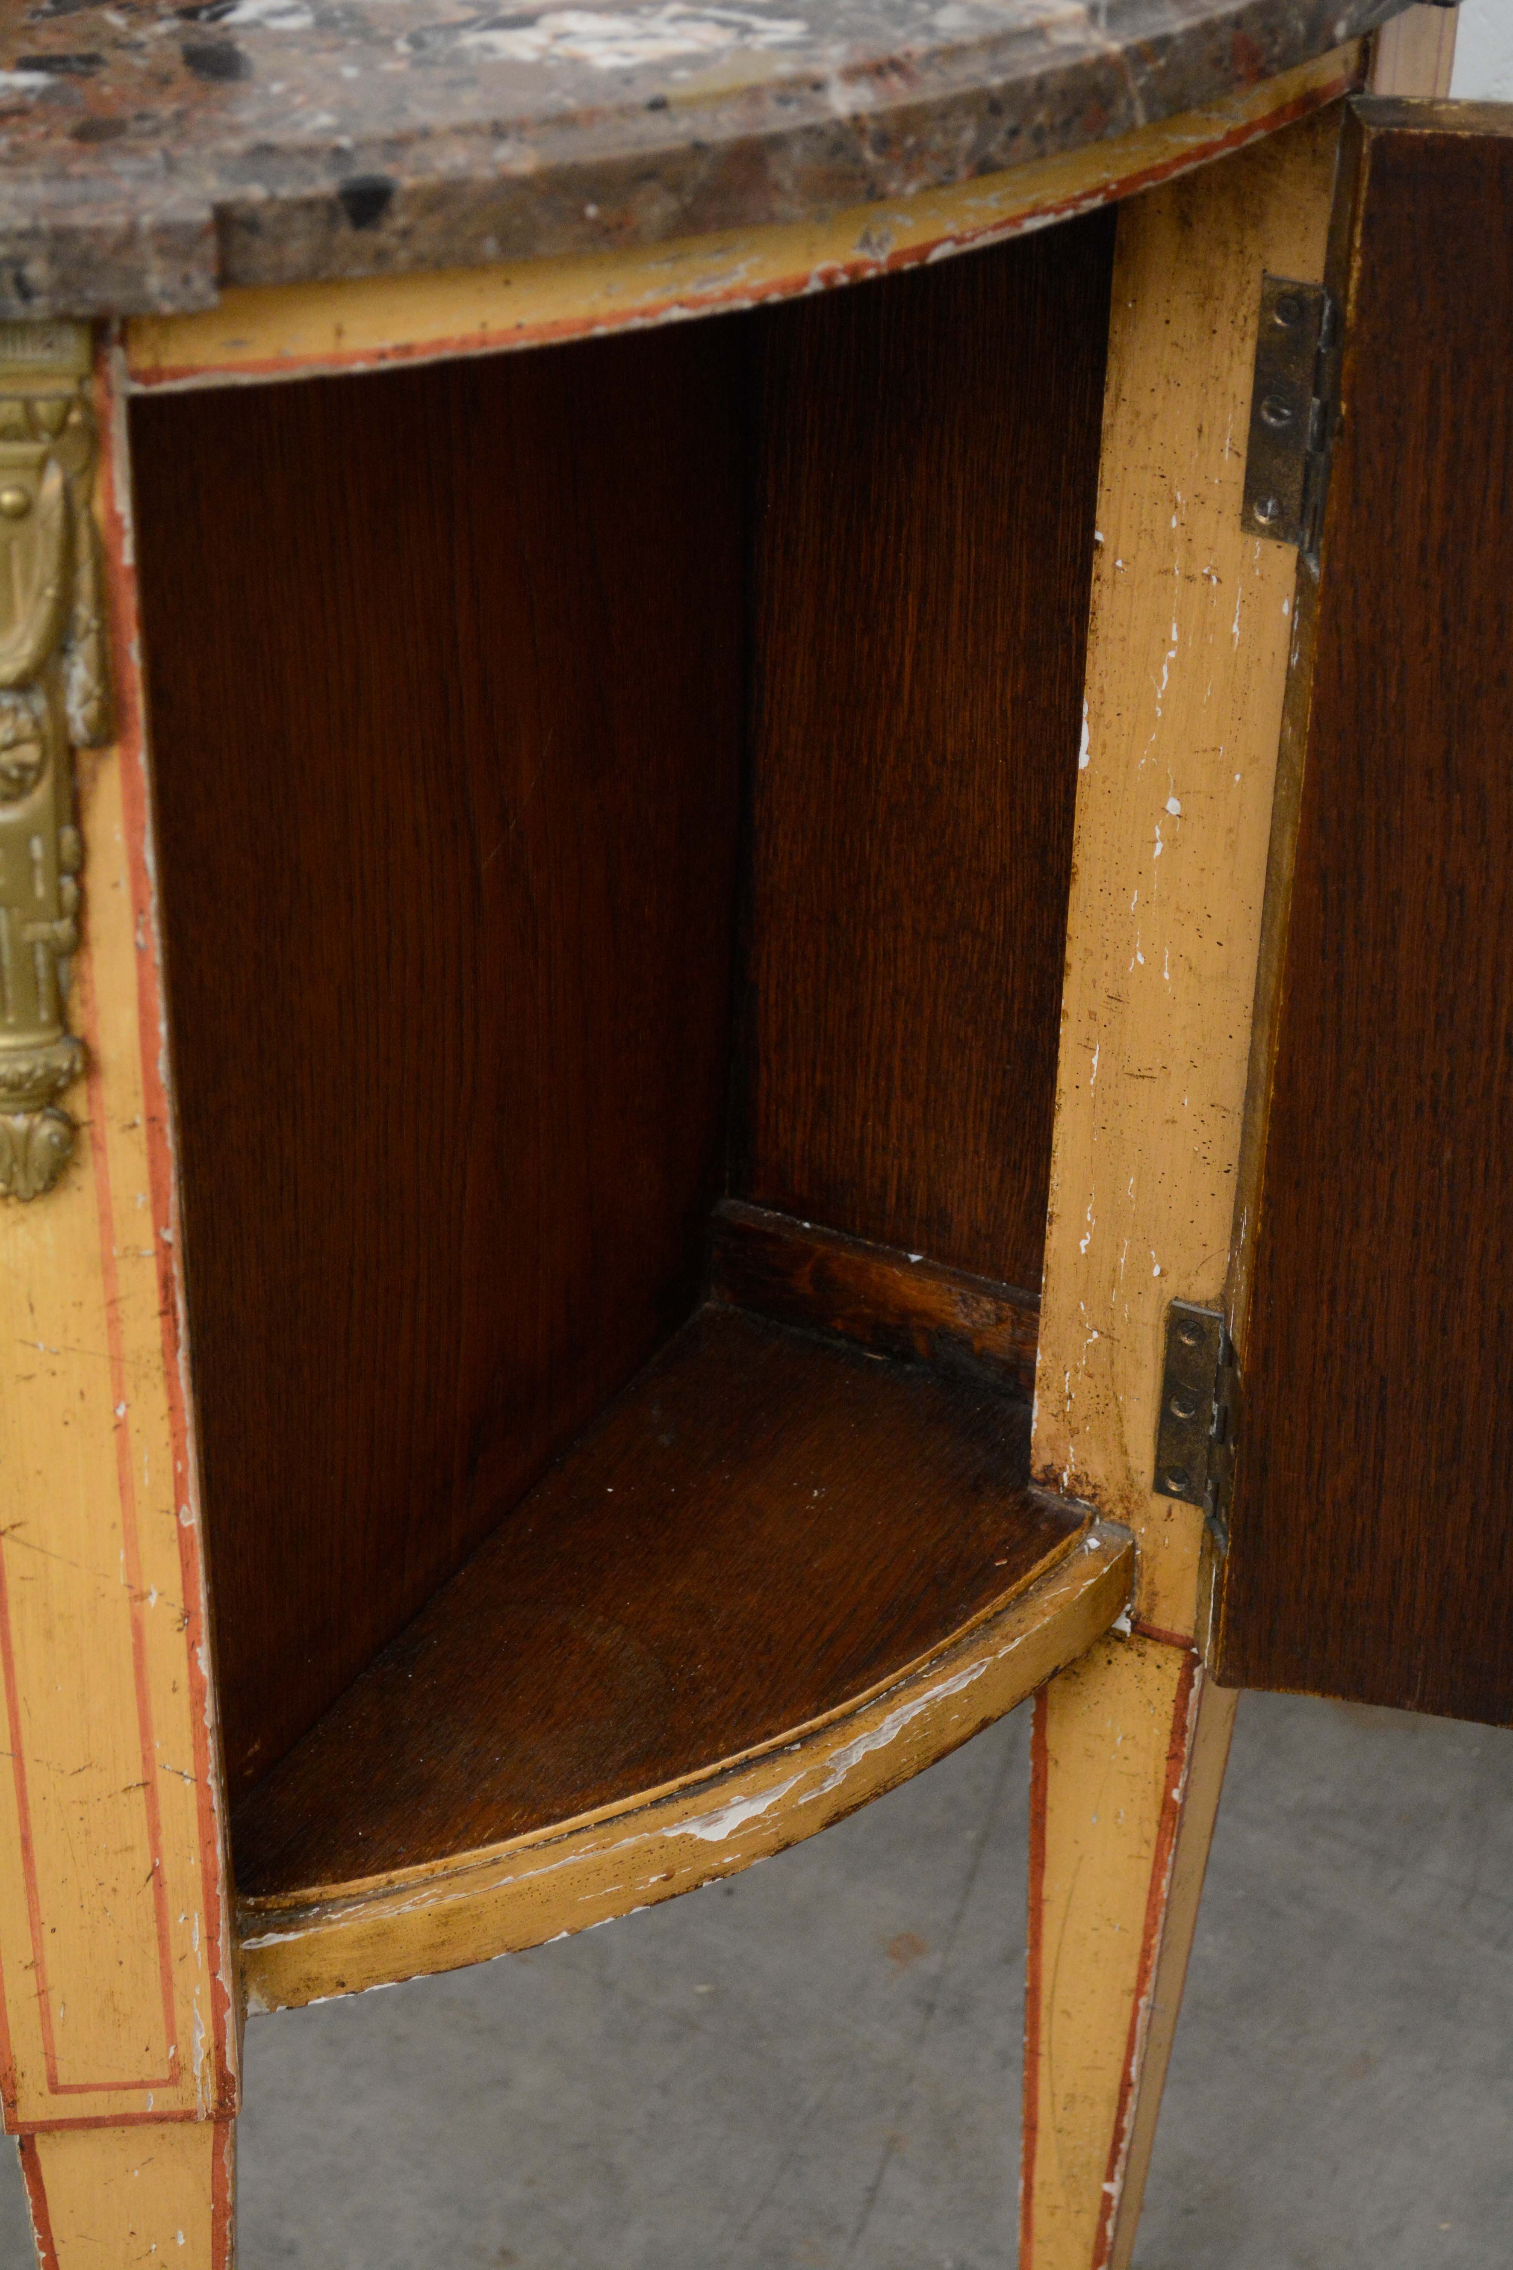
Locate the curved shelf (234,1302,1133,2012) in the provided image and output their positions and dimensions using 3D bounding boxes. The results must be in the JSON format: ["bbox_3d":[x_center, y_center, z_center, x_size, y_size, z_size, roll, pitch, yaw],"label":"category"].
[{"bbox_3d":[-0.015,0.174,1.294,0.175,0.034,0.340,16,35,22],"label":"curved shelf"}]

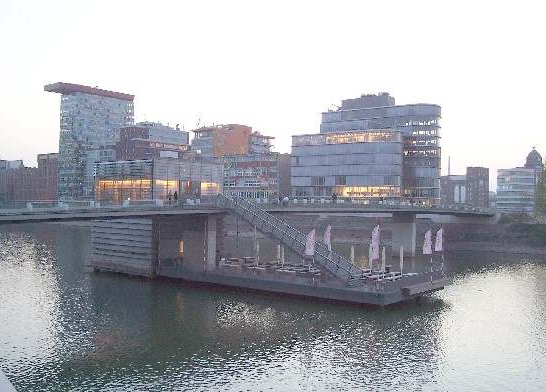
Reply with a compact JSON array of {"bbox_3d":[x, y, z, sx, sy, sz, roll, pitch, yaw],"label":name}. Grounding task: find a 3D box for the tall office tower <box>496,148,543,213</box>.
[{"bbox_3d":[135.533,-8.563,305.070,24.000,35.250,22.000,1,0,17],"label":"tall office tower"}]

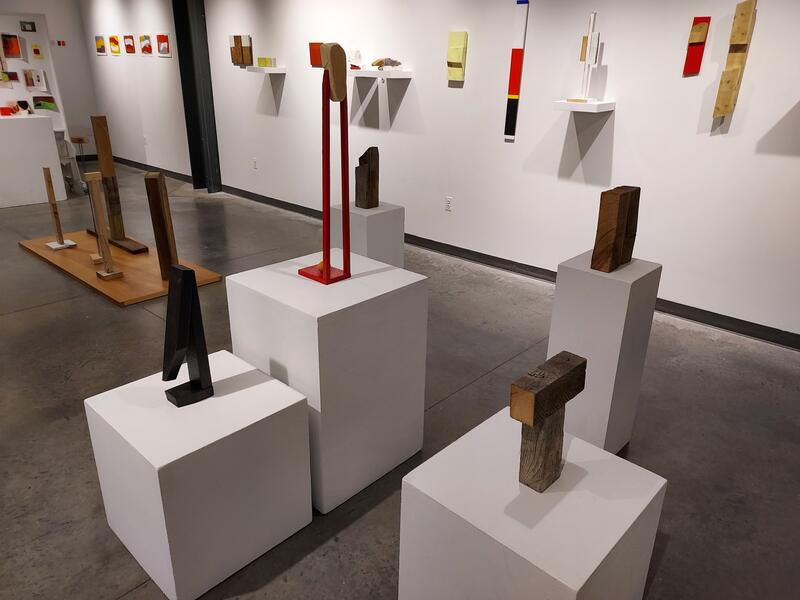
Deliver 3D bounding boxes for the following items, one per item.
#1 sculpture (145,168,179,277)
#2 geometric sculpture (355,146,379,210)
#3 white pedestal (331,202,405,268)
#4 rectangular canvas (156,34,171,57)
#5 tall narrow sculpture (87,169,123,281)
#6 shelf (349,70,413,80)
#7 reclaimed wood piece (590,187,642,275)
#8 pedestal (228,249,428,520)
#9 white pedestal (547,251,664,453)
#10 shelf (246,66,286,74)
[{"bbox_3d":[-1.814,-0.550,4.271,0.100,0.812,0.131,3,21,4],"label":"sculpture"},{"bbox_3d":[-0.166,-0.621,2.810,0.074,0.302,0.089,19,27,39],"label":"geometric sculpture"},{"bbox_3d":[-0.170,-0.107,2.977,0.270,0.776,0.270,19,27,39],"label":"white pedestal"},{"bbox_3d":[-3.256,-3.493,7.617,0.402,0.281,0.028,20,28,40],"label":"rectangular canvas"},{"bbox_3d":[-2.308,-0.568,4.291,0.156,0.808,0.167,-18,29,-41],"label":"tall narrow sculpture"},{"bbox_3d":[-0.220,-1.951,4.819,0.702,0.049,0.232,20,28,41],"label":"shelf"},{"bbox_3d":[0.844,-0.278,2.164,0.079,0.298,0.209,20,28,40],"label":"reclaimed wood piece"},{"bbox_3d":[-0.281,0.285,2.276,0.543,0.795,0.556,20,28,39],"label":"pedestal"},{"bbox_3d":[0.767,0.230,2.161,0.272,0.761,0.270,-19,28,-42],"label":"white pedestal"},{"bbox_3d":[-1.398,-2.431,5.888,0.331,0.049,0.243,20,28,41],"label":"shelf"}]

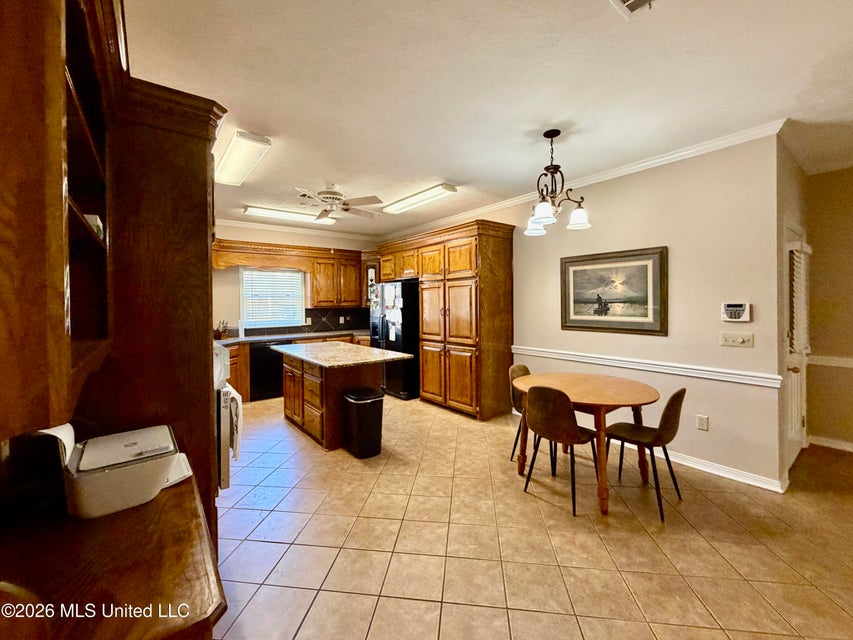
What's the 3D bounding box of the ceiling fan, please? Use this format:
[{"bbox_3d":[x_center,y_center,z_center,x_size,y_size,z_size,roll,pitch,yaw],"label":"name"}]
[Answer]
[{"bbox_3d":[-0.999,-1.298,3.643,1.296,0.288,1.296,-3,4,-38],"label":"ceiling fan"}]

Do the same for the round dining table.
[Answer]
[{"bbox_3d":[1.259,0.907,2.784,1.025,0.763,1.025,-1,3,0],"label":"round dining table"}]

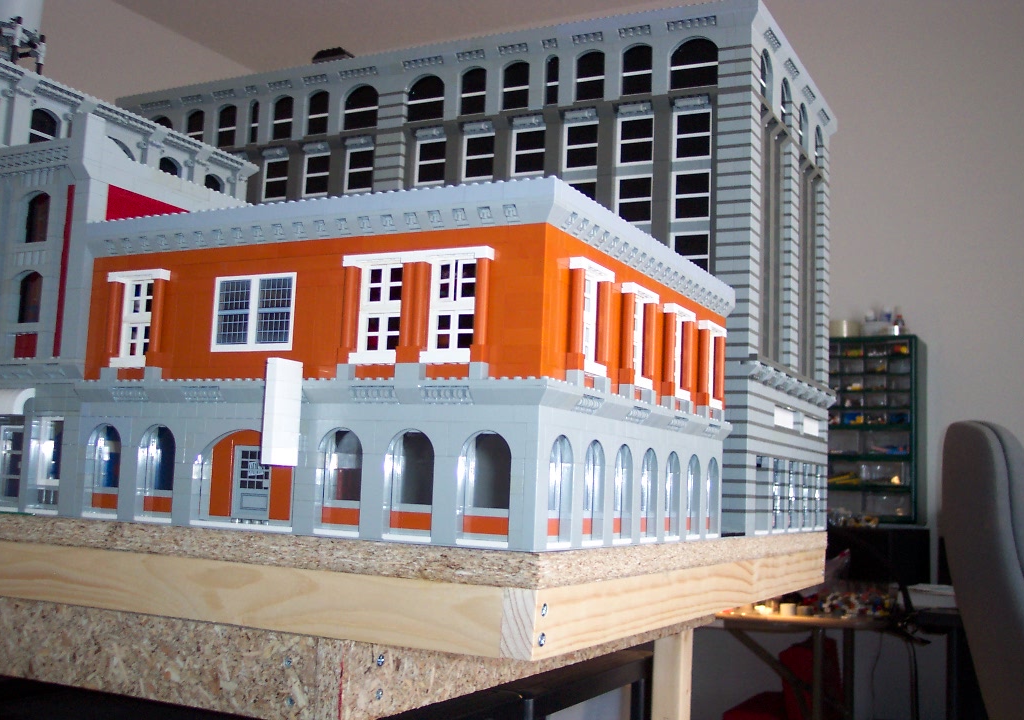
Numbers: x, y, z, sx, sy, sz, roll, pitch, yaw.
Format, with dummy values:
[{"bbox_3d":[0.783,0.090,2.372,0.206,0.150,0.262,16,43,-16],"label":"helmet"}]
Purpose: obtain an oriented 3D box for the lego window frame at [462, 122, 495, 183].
[{"bbox_3d":[-0.033,-0.213,1.165,0.038,0.058,0.010,-1,-7,27],"label":"lego window frame"}]

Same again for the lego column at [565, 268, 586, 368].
[{"bbox_3d":[0.037,-0.023,0.651,0.008,0.058,0.008,-1,-7,27],"label":"lego column"}]

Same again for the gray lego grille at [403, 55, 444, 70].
[{"bbox_3d":[-0.091,-0.307,1.176,0.048,0.009,0.007,-1,-7,27],"label":"gray lego grille"}]

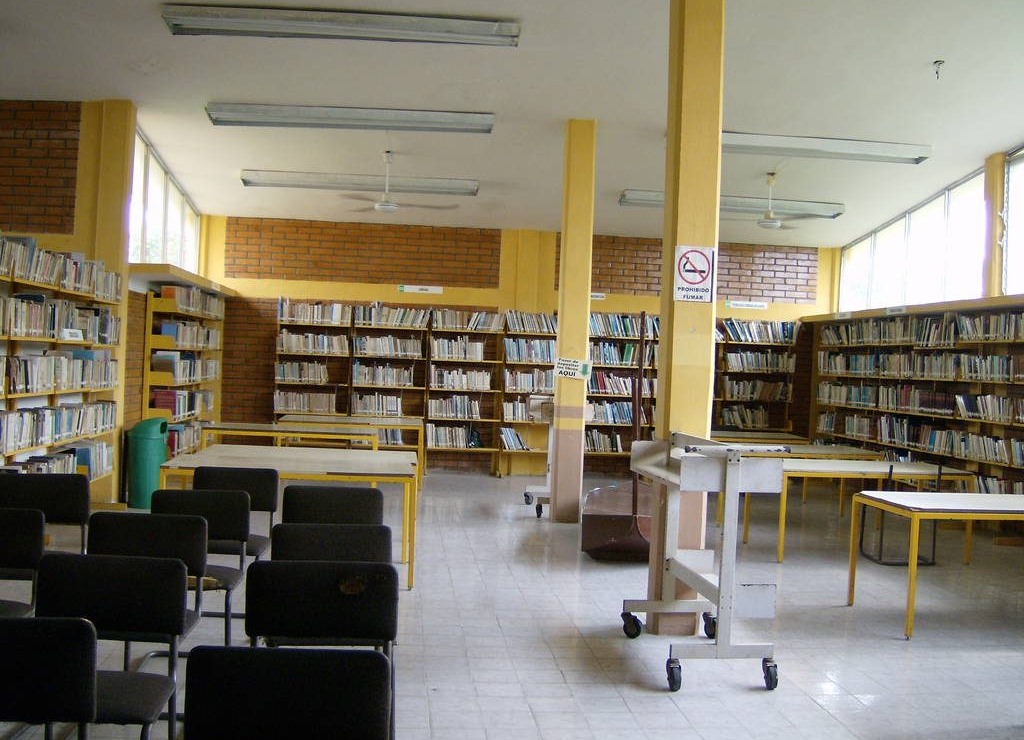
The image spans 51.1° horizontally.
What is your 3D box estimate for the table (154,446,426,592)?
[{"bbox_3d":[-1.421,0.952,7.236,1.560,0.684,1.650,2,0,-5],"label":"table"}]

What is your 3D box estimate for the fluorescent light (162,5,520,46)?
[{"bbox_3d":[-1.185,-2.404,7.573,2.460,0.090,0.240,2,-7,-4],"label":"fluorescent light"}]

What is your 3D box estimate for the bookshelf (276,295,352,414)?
[{"bbox_3d":[-2.395,0.197,12.856,0.910,2.030,0.330,2,0,-6],"label":"bookshelf"}]

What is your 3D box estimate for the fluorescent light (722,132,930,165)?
[{"bbox_3d":[2.661,-2.081,9.924,2.548,0.091,0.280,2,-7,-6],"label":"fluorescent light"}]

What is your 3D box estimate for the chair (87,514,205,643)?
[{"bbox_3d":[-1.382,0.918,3.826,0.483,0.770,0.560,2,0,-6],"label":"chair"}]

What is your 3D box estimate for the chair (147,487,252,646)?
[{"bbox_3d":[-1.402,0.921,4.631,0.450,0.780,0.520,2,0,-6],"label":"chair"}]

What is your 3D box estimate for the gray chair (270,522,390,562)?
[{"bbox_3d":[-0.656,0.956,3.723,0.450,0.780,0.510,2,0,-6],"label":"gray chair"}]

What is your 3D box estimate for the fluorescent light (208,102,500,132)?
[{"bbox_3d":[-1.425,-2.247,9.497,2.548,0.091,0.280,2,-7,-6],"label":"fluorescent light"}]

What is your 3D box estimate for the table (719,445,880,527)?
[{"bbox_3d":[2.578,1.082,10.063,1.560,0.684,0.830,2,0,-8],"label":"table"}]

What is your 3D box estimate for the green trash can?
[{"bbox_3d":[-3.217,0.807,9.440,0.360,0.800,0.345,2,0,0],"label":"green trash can"}]

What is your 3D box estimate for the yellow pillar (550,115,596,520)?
[{"bbox_3d":[0.543,-0.424,9.562,0.245,3.540,0.250,2,0,-6],"label":"yellow pillar"}]

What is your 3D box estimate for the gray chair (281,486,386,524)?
[{"bbox_3d":[-0.823,0.939,4.762,0.450,0.785,0.510,2,0,-6],"label":"gray chair"}]

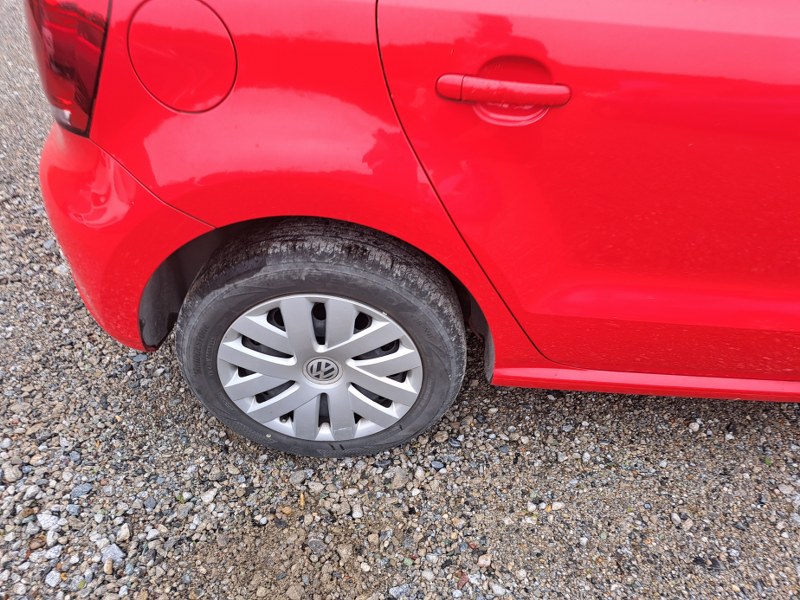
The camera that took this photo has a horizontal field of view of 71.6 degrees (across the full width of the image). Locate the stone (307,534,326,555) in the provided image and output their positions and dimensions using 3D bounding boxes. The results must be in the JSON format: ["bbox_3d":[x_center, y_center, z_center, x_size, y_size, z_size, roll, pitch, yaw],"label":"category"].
[{"bbox_3d":[-0.167,0.494,1.121,0.037,0.020,0.021,30,46,29],"label":"stone"}]

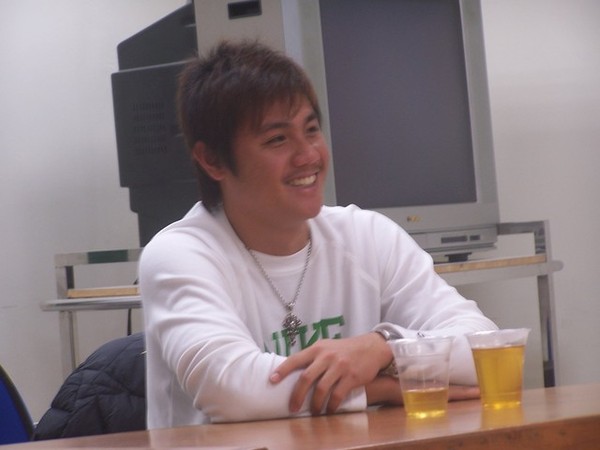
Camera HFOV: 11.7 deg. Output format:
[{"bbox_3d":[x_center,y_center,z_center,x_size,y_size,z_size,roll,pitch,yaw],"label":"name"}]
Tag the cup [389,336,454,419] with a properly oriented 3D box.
[{"bbox_3d":[0.169,0.208,3.980,0.089,0.104,0.089,-4,1,0],"label":"cup"}]

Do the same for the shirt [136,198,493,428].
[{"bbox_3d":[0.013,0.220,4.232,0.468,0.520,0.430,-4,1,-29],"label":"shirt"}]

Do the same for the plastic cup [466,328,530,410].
[{"bbox_3d":[0.276,0.199,4.040,0.089,0.104,0.089,-4,1,0],"label":"plastic cup"}]

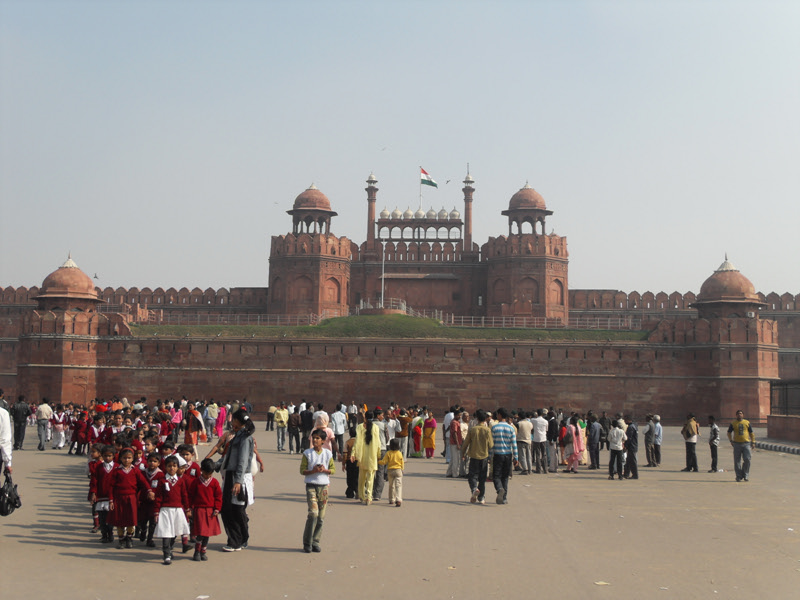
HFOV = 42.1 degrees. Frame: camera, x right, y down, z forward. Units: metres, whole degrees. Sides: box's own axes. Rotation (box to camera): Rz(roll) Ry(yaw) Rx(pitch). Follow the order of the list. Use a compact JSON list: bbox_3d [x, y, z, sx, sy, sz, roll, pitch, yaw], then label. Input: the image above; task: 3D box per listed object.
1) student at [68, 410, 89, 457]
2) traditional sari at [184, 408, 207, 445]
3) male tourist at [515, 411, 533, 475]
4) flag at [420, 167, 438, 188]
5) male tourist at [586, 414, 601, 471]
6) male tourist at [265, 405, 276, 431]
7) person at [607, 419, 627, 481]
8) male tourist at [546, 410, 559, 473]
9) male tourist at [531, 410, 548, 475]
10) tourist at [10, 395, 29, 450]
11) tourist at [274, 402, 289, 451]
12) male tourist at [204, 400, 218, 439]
[{"bbox_3d":[-9.415,3.954,30.600,0.360,1.230,0.420,3,-6,-12],"label":"student"},{"bbox_3d":[-5.565,3.463,28.300,0.560,0.993,0.360,0,-6,14],"label":"traditional sari"},{"bbox_3d":[3.194,3.705,26.900,0.480,1.642,0.320,4,-6,-20],"label":"male tourist"},{"bbox_3d":[4.155,-16.954,145.000,2.500,2.816,0.600,2,-6,-6],"label":"flag"},{"bbox_3d":[5.775,4.204,30.800,0.380,1.640,0.500,-4,-8,41],"label":"male tourist"},{"bbox_3d":[-7.262,6.694,59.000,0.520,1.530,0.600,-1,-6,17],"label":"male tourist"},{"bbox_3d":[5.647,3.901,27.000,0.500,1.540,0.340,1,-6,0],"label":"person"},{"bbox_3d":[4.090,3.800,27.800,0.450,1.639,0.320,6,-7,-37],"label":"male tourist"},{"bbox_3d":[3.662,3.703,27.200,0.480,1.705,0.320,3,-6,-17],"label":"male tourist"},{"bbox_3d":[-11.918,3.859,32.600,0.540,1.699,0.340,1,-6,3],"label":"tourist"},{"bbox_3d":[-4.046,4.330,35.600,0.480,1.710,0.360,2,-6,-6],"label":"tourist"},{"bbox_3d":[-7.667,4.944,42.300,0.550,1.690,0.360,1,-6,6],"label":"male tourist"}]

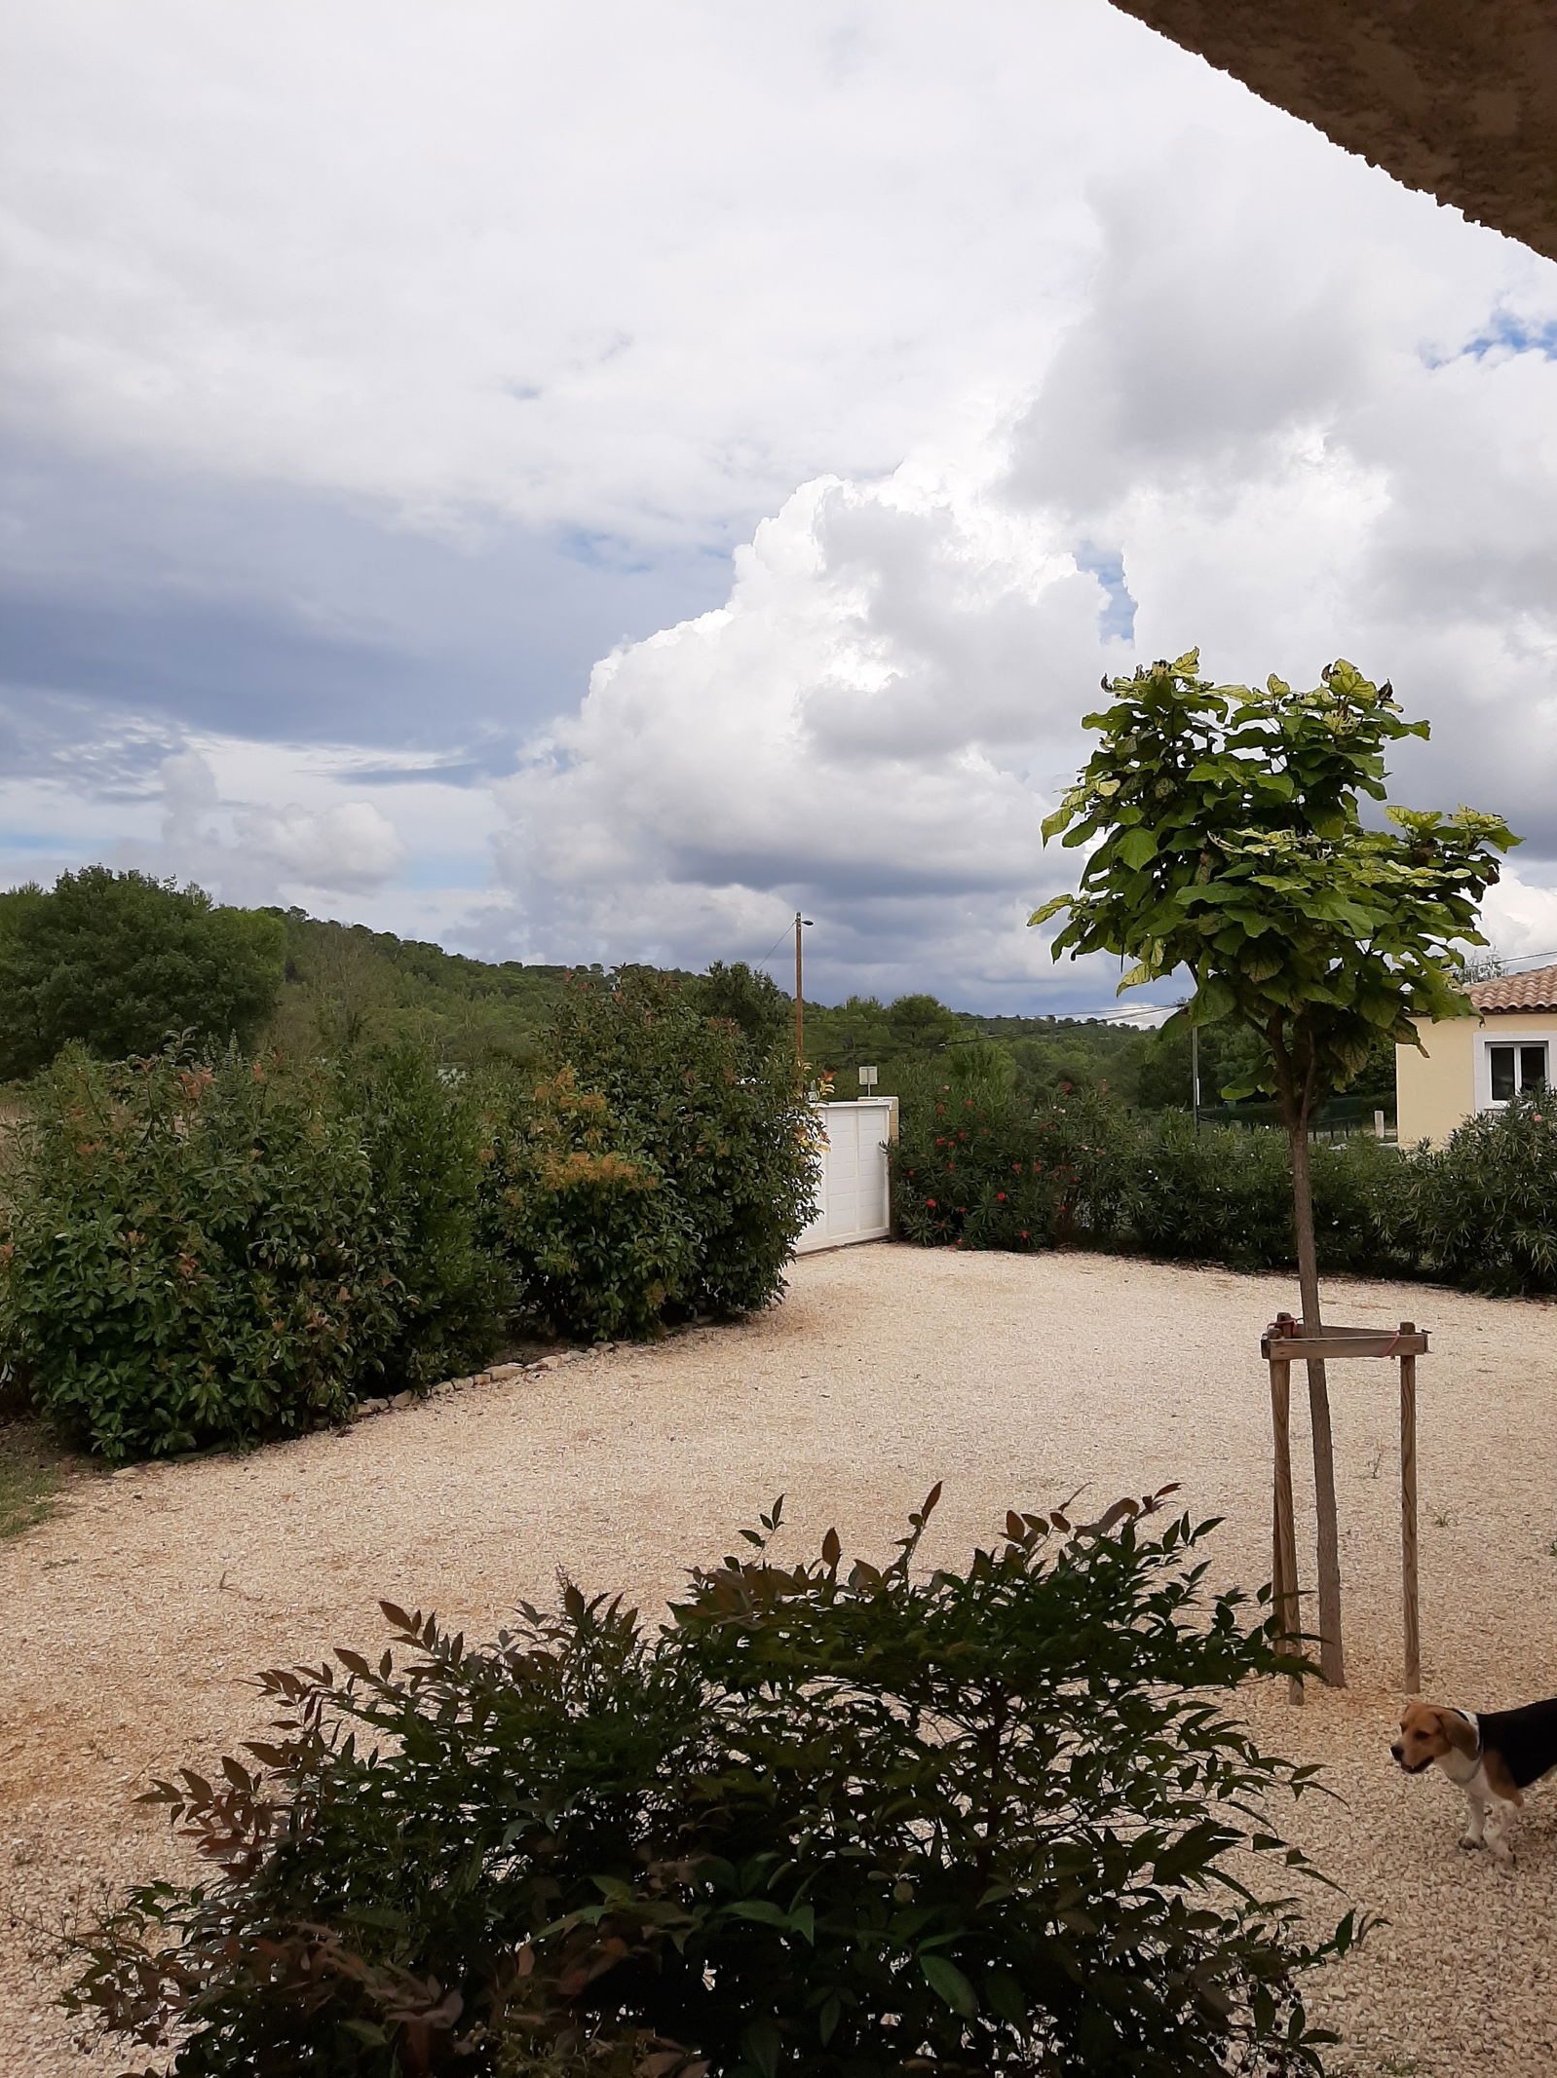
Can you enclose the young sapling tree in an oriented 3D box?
[{"bbox_3d":[1.596,0.398,5.030,1.500,3.310,1.400,-1,-3,17],"label":"young sapling tree"}]

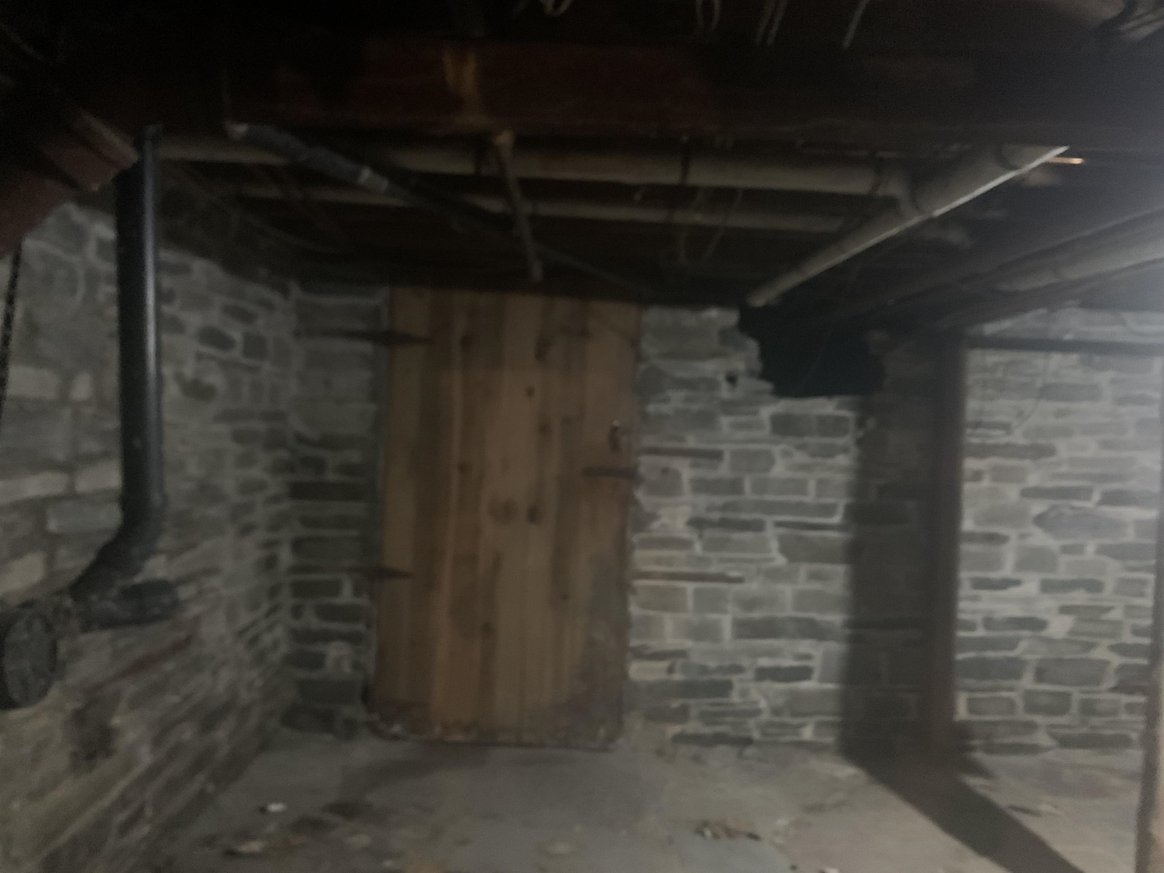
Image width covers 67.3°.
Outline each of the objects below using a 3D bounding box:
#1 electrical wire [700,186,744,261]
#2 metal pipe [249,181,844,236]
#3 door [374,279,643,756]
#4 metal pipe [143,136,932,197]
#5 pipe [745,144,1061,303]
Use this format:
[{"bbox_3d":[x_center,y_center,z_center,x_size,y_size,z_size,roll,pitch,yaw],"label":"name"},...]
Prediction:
[{"bbox_3d":[0.348,-0.523,2.166,0.095,0.170,0.070,2,1,-3],"label":"electrical wire"},{"bbox_3d":[-0.103,-0.607,2.325,1.616,0.052,0.052,2,1,-3],"label":"metal pipe"},{"bbox_3d":[-0.305,0.338,3.550,1.016,1.803,0.070,2,1,-3],"label":"door"},{"bbox_3d":[-0.088,-0.598,1.952,1.655,0.066,0.066,2,1,-3],"label":"metal pipe"},{"bbox_3d":[0.780,-0.554,2.600,0.076,0.076,1.974,2,1,-3],"label":"pipe"}]

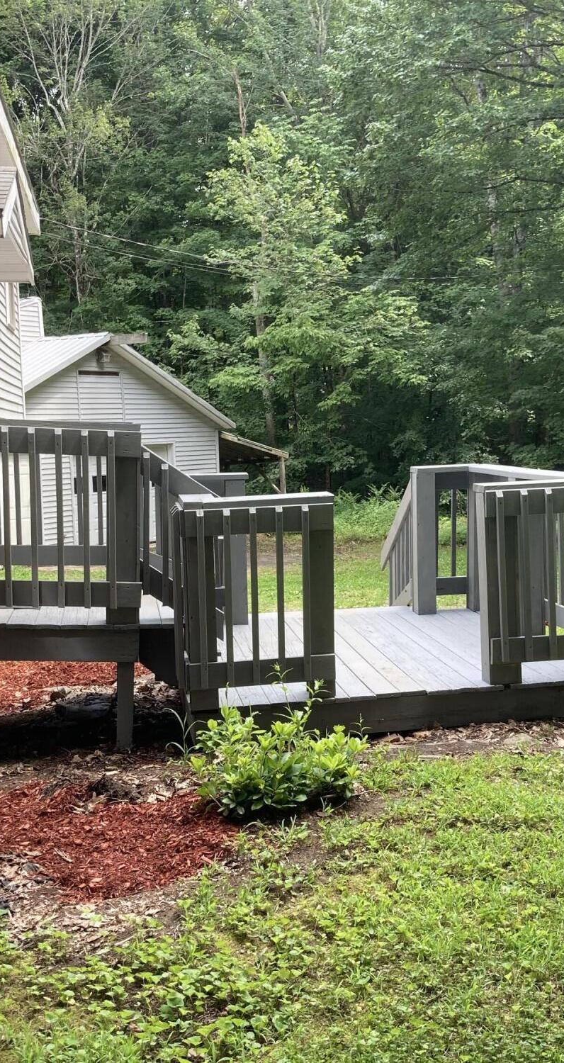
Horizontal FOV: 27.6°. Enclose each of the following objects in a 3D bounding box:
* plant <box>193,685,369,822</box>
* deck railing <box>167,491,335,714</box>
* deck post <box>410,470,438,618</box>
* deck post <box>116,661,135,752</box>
[{"bbox_3d":[-0.033,0.993,5.381,0.800,0.480,0.680,-2,5,-8],"label":"plant"},{"bbox_3d":[-0.167,0.352,6.324,0.850,1.130,0.590,-2,5,-8],"label":"deck railing"},{"bbox_3d":[1.081,0.074,8.693,0.150,1.120,0.160,-2,5,-8],"label":"deck post"},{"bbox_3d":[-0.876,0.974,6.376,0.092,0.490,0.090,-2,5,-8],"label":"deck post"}]

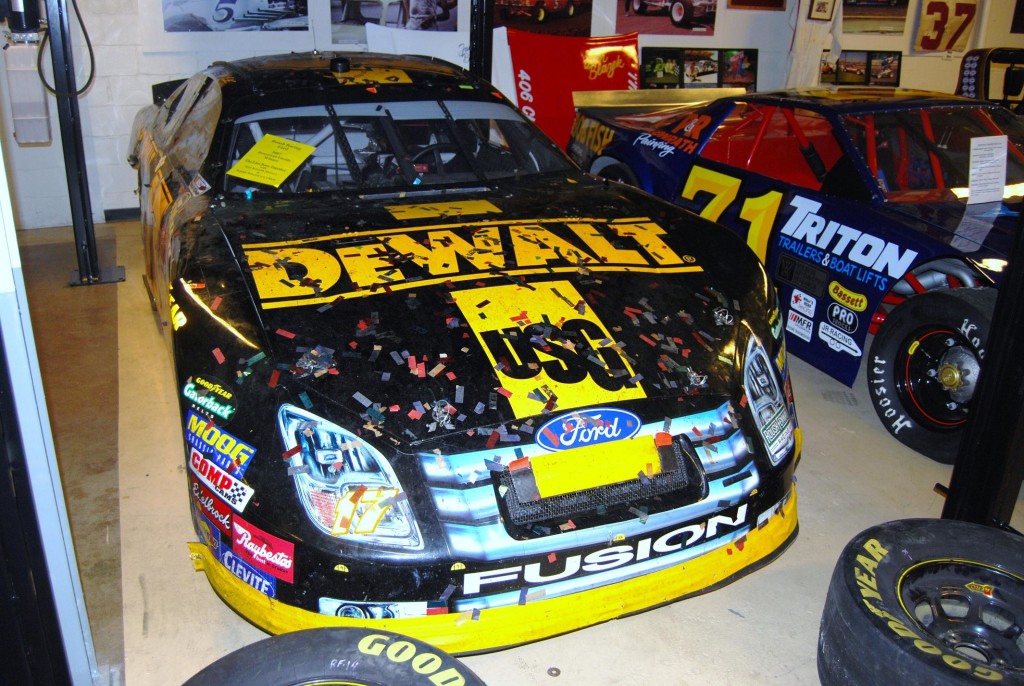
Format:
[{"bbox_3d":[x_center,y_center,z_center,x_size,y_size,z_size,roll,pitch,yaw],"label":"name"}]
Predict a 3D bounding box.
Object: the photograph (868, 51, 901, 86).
[{"bbox_3d":[3.854,-2.838,8.839,0.450,0.360,0.025,-7,22,-25],"label":"photograph"}]

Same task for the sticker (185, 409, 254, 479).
[{"bbox_3d":[-0.708,0.245,2.060,0.210,0.095,0.010,26,15,28],"label":"sticker"}]

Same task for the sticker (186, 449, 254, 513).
[{"bbox_3d":[-0.702,0.328,2.046,0.210,0.078,0.010,29,17,28],"label":"sticker"}]

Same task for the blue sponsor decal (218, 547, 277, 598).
[{"bbox_3d":[-0.622,0.534,2.013,0.207,0.067,0.010,17,20,34],"label":"blue sponsor decal"}]

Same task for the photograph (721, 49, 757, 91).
[{"bbox_3d":[2.161,-2.610,8.136,0.445,0.370,0.025,-7,22,-25],"label":"photograph"}]

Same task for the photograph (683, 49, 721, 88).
[{"bbox_3d":[1.761,-2.556,7.951,0.445,0.360,0.025,-7,22,-25],"label":"photograph"}]

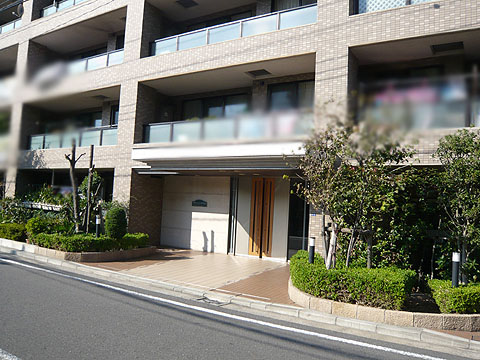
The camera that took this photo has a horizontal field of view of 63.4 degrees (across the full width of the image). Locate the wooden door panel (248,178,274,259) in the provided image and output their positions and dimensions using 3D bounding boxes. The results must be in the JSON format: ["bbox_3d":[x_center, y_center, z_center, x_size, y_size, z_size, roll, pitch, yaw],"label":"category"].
[{"bbox_3d":[0.661,1.103,11.495,0.740,2.270,0.080,1,-4,31],"label":"wooden door panel"}]

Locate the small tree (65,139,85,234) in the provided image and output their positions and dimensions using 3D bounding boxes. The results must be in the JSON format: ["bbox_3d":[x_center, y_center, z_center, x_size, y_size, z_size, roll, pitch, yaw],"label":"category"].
[{"bbox_3d":[-4.798,0.222,11.229,0.500,2.850,0.450,4,-4,-23],"label":"small tree"}]

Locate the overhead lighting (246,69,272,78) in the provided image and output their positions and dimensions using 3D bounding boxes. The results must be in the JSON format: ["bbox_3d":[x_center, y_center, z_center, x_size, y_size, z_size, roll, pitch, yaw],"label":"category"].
[{"bbox_3d":[0.570,-3.050,11.078,0.640,0.080,0.500,1,-4,31],"label":"overhead lighting"}]

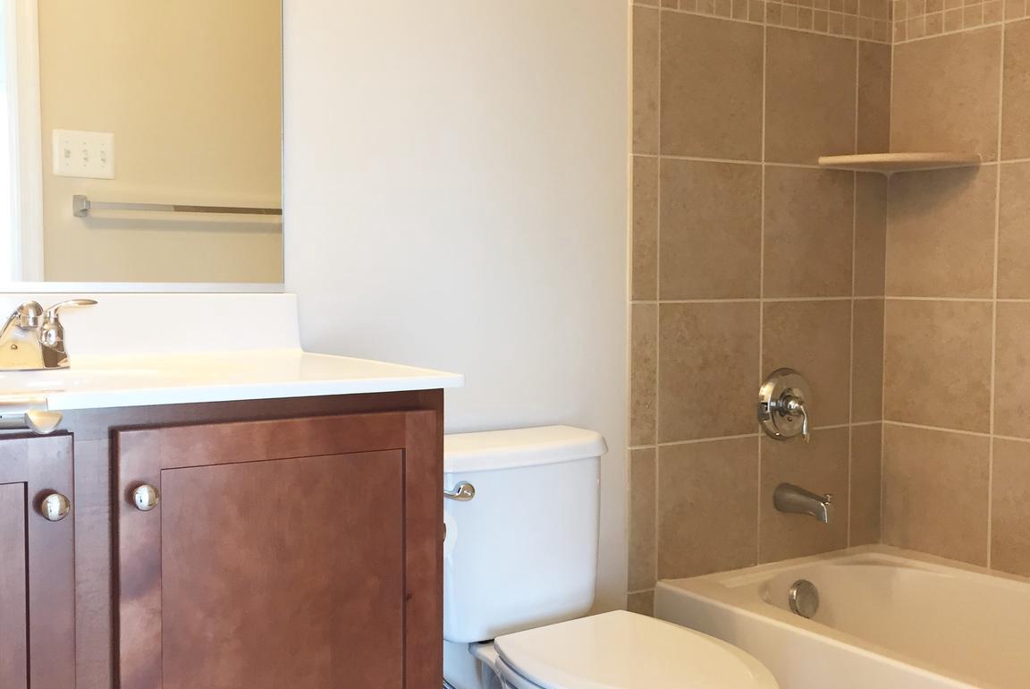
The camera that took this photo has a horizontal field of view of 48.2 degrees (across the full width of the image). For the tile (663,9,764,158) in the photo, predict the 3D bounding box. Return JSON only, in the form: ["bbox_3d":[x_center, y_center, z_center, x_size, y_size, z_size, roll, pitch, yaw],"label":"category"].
[{"bbox_3d":[0.431,-0.553,2.503,0.304,0.304,0.010,-3,5,-33],"label":"tile"}]

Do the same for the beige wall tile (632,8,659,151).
[{"bbox_3d":[0.271,-0.545,2.392,0.071,0.302,0.010,-2,5,-33],"label":"beige wall tile"}]

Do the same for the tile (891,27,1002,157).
[{"bbox_3d":[1.008,-0.567,2.694,0.010,0.304,0.296,-3,5,-33],"label":"tile"}]

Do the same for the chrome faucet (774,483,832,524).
[{"bbox_3d":[0.661,0.361,2.618,0.064,0.070,0.137,-2,5,-33],"label":"chrome faucet"}]

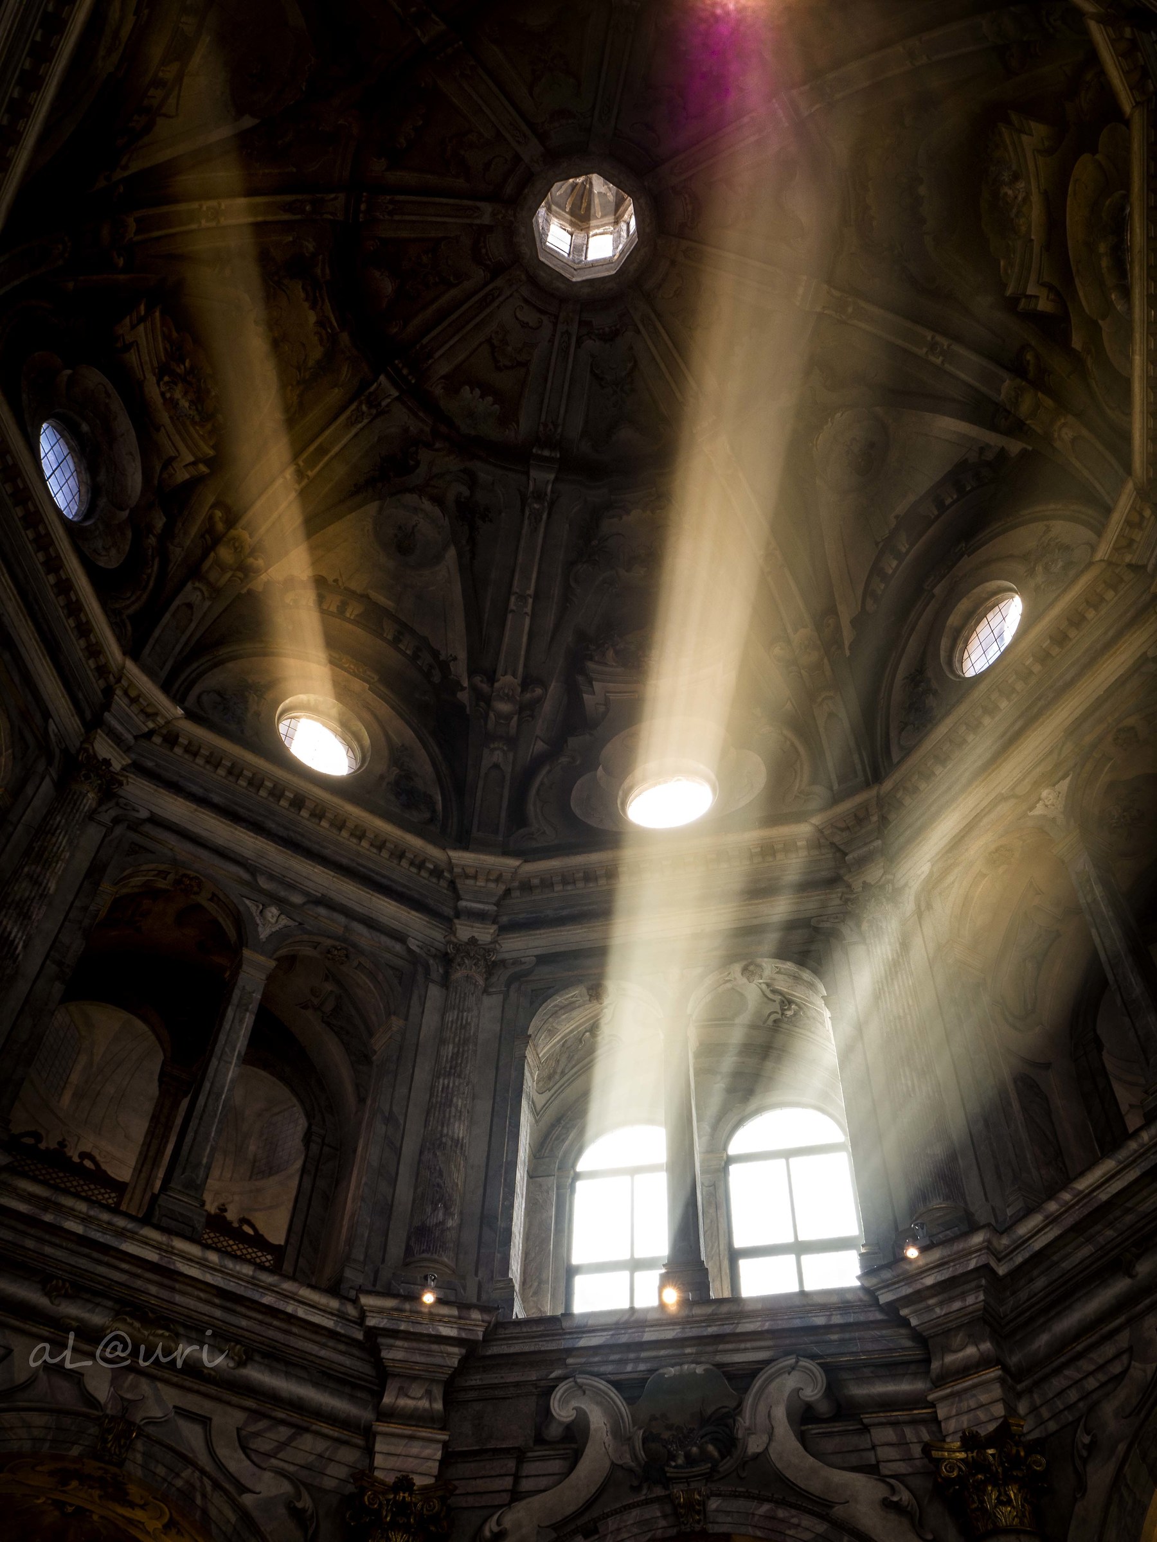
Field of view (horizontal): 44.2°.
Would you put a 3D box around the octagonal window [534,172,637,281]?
[{"bbox_3d":[0.076,-8.984,23.552,1.650,0.640,1.650,-9,-54,8],"label":"octagonal window"}]

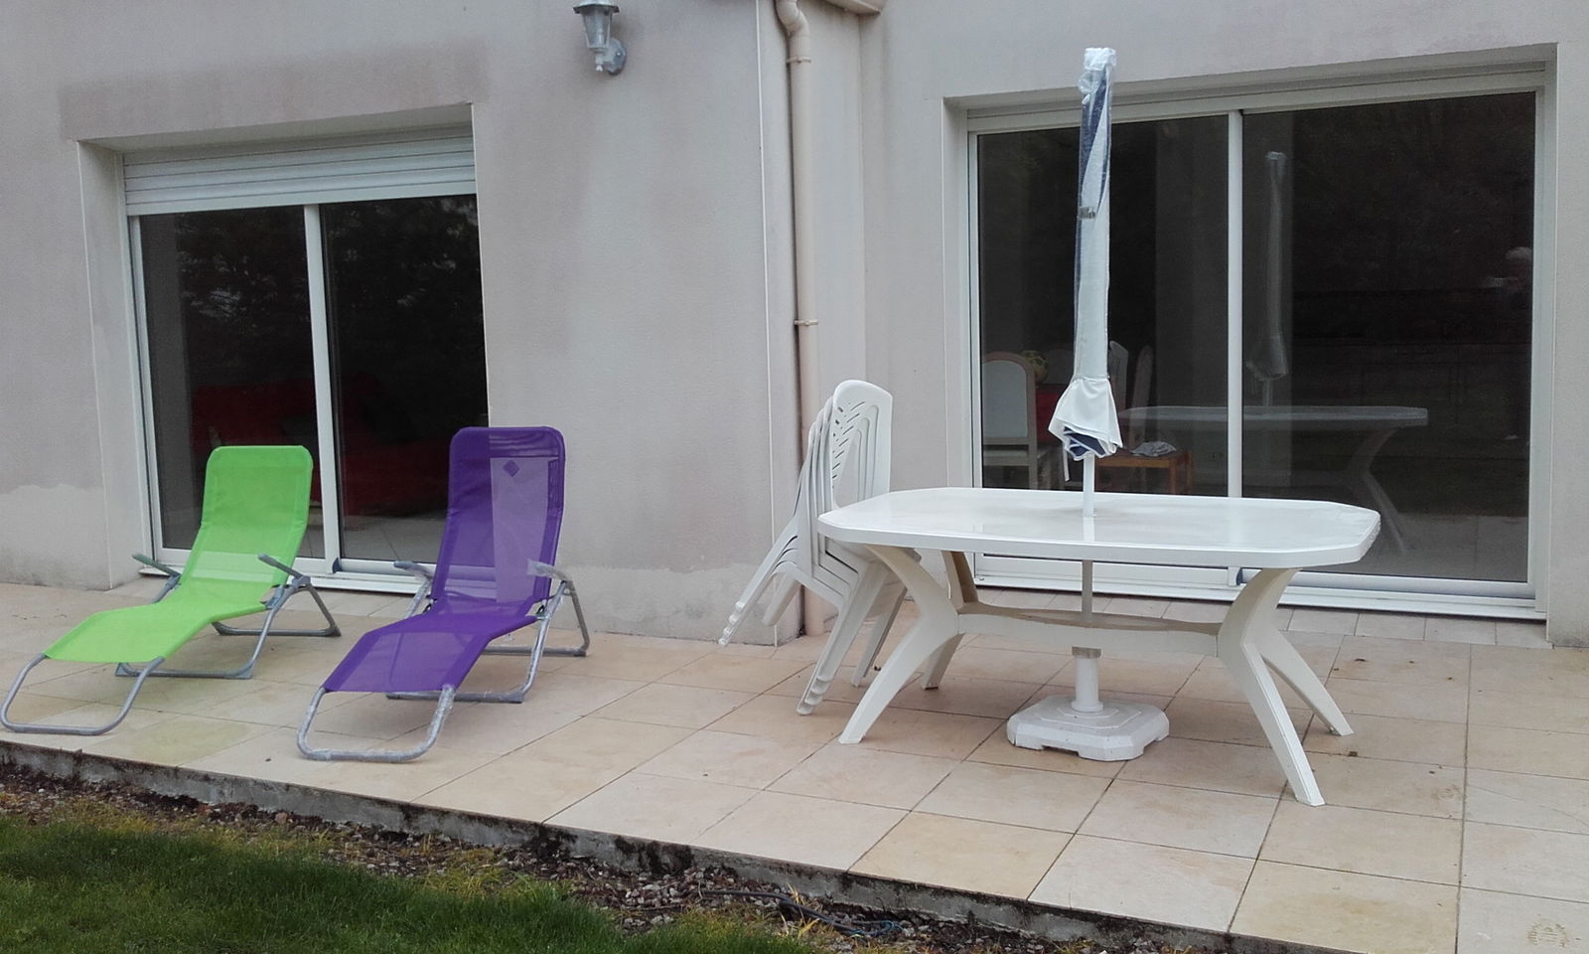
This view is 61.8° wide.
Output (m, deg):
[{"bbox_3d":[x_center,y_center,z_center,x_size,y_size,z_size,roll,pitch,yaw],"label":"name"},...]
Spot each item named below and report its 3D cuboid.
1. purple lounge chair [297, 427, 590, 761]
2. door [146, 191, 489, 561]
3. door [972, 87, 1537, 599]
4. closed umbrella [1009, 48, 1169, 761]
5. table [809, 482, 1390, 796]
[{"bbox_3d":[-1.240,0.358,4.903,0.590,0.950,1.480,-1,7,12],"label":"purple lounge chair"},{"bbox_3d":[-2.450,-0.485,6.780,2.400,1.980,0.130,1,7,25],"label":"door"},{"bbox_3d":[1.980,-0.555,6.030,2.420,2.140,0.130,1,7,25],"label":"door"},{"bbox_3d":[0.914,-0.227,4.132,0.450,2.130,0.450,1,7,28],"label":"closed umbrella"},{"bbox_3d":[0.953,0.470,4.230,1.640,0.725,0.940,1,7,28],"label":"table"}]

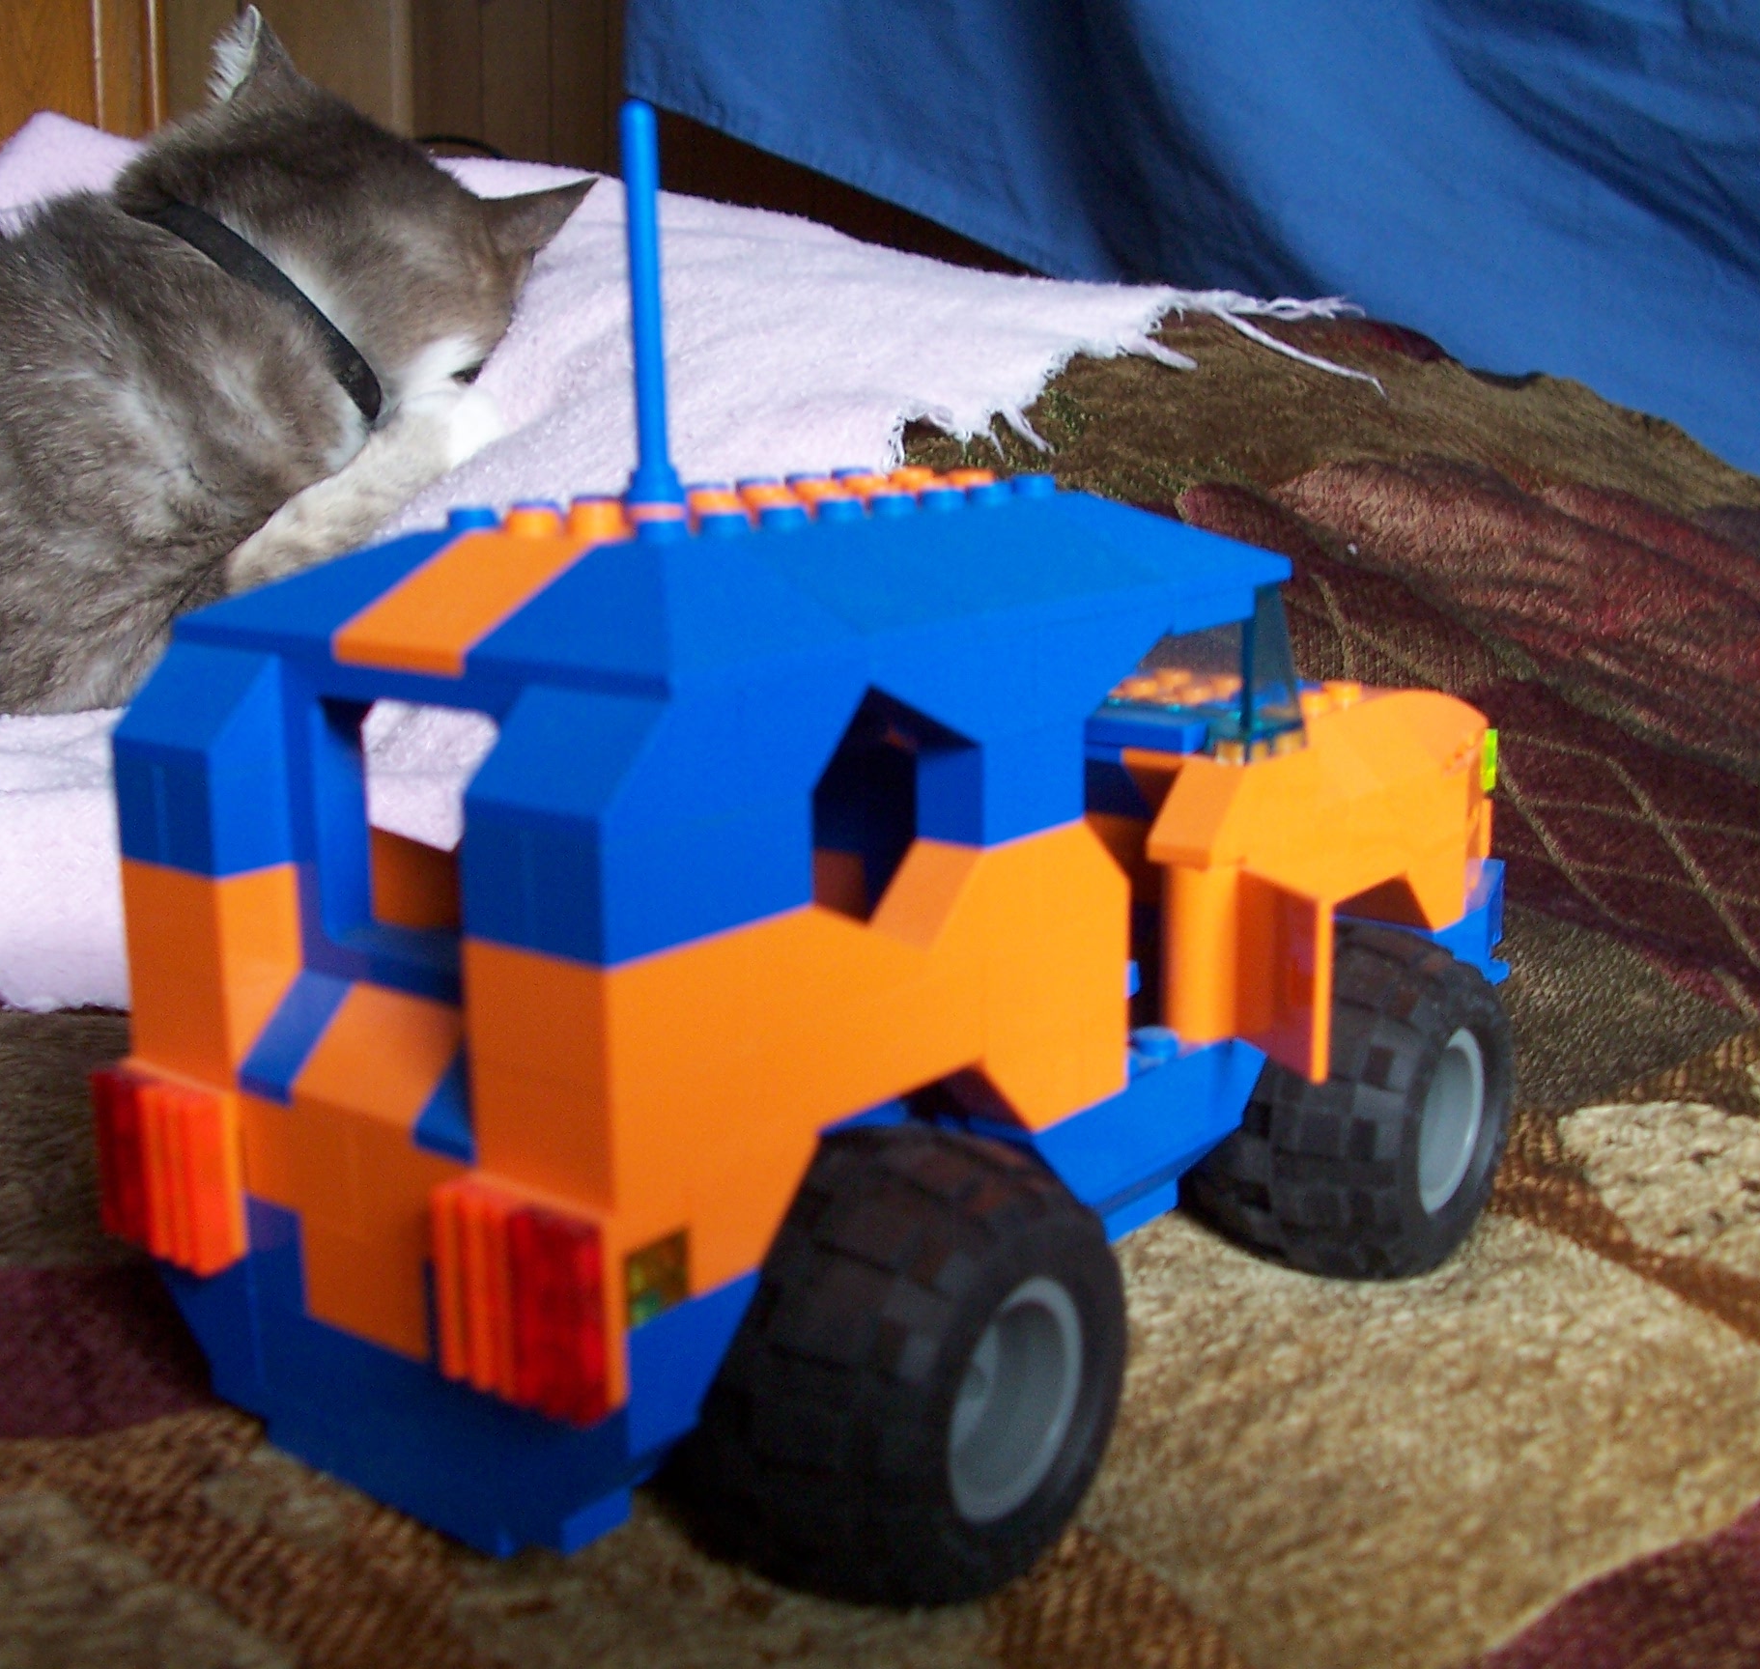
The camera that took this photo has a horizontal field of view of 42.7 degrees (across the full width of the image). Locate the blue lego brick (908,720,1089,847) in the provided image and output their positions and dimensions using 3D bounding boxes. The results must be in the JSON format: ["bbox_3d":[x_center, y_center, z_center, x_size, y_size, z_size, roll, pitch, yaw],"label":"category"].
[{"bbox_3d":[0.011,-0.005,0.212,0.008,0.010,0.016,9,16,38],"label":"blue lego brick"}]

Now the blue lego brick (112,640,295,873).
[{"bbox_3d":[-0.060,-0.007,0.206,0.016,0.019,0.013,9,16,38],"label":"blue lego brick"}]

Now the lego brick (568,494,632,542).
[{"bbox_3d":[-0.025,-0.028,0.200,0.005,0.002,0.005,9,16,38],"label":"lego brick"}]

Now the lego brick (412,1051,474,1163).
[{"bbox_3d":[-0.032,0.021,0.188,0.008,0.010,0.013,9,16,38],"label":"lego brick"}]

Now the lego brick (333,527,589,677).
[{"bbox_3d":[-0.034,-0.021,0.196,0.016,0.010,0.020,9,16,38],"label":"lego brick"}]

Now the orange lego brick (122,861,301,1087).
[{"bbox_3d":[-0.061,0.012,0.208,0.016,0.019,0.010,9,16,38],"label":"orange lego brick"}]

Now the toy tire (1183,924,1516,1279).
[{"bbox_3d":[0.057,0.032,0.273,0.028,0.043,0.043,9,16,38],"label":"toy tire"}]

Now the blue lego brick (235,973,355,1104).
[{"bbox_3d":[-0.050,0.017,0.204,0.008,0.010,0.015,9,16,38],"label":"blue lego brick"}]

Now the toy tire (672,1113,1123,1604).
[{"bbox_3d":[0.001,0.048,0.208,0.029,0.043,0.043,9,16,38],"label":"toy tire"}]

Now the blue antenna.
[{"bbox_3d":[-0.022,-0.049,0.213,0.006,0.039,0.006,-1,13,0],"label":"blue antenna"}]

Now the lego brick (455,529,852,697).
[{"bbox_3d":[-0.018,-0.019,0.185,0.024,0.010,0.024,9,16,38],"label":"lego brick"}]

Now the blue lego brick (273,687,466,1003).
[{"bbox_3d":[-0.038,-0.001,0.196,0.032,0.029,0.008,9,16,38],"label":"blue lego brick"}]

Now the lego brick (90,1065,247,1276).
[{"bbox_3d":[-0.065,0.030,0.207,0.016,0.016,0.005,9,16,38],"label":"lego brick"}]

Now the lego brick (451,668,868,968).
[{"bbox_3d":[-0.017,-0.003,0.183,0.016,0.019,0.032,9,16,38],"label":"lego brick"}]

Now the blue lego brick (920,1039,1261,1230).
[{"bbox_3d":[0.022,0.029,0.235,0.017,0.012,0.035,9,16,38],"label":"blue lego brick"}]

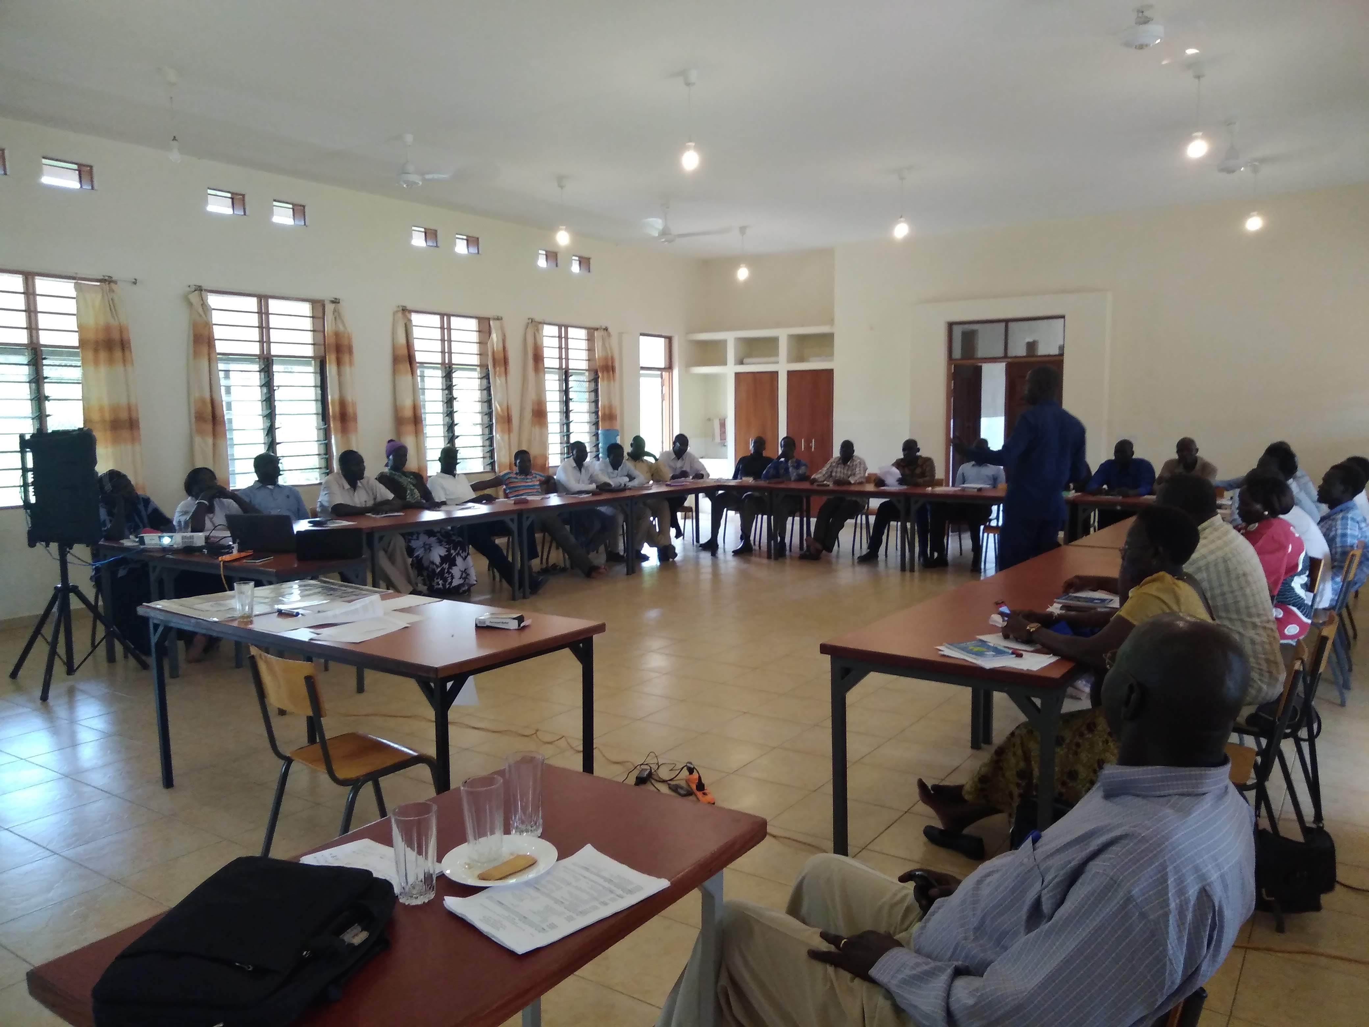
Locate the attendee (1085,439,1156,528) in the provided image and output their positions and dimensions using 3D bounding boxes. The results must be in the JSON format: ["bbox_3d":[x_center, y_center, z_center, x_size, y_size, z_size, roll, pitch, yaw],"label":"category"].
[{"bbox_3d":[3.855,-0.049,9.784,0.580,1.220,0.800,3,6,36],"label":"attendee"}]

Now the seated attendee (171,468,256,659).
[{"bbox_3d":[-3.144,0.283,7.400,0.540,1.170,0.800,-1,5,-6],"label":"seated attendee"}]

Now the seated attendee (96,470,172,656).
[{"bbox_3d":[-3.477,0.296,7.125,0.760,1.170,0.600,4,7,38],"label":"seated attendee"}]

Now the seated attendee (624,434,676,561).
[{"bbox_3d":[-0.453,-0.191,11.891,0.540,1.260,0.820,-3,6,-29],"label":"seated attendee"}]

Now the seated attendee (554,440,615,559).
[{"bbox_3d":[-0.975,-0.123,11.024,0.760,1.220,0.580,3,6,36],"label":"seated attendee"}]

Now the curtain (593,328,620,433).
[{"bbox_3d":[-0.969,-1.459,14.289,0.140,1.880,0.520,3,6,33],"label":"curtain"}]

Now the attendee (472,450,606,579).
[{"bbox_3d":[-1.247,-0.015,10.216,1.100,1.190,0.950,2,6,27],"label":"attendee"}]

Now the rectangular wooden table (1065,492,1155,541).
[{"bbox_3d":[4.047,0.260,9.009,1.500,0.745,0.770,3,6,36],"label":"rectangular wooden table"}]

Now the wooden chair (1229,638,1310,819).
[{"bbox_3d":[1.638,0.794,3.494,0.530,0.800,0.430,3,6,34],"label":"wooden chair"}]

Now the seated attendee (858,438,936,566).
[{"bbox_3d":[2.177,-0.145,11.037,0.620,1.210,0.820,3,6,36],"label":"seated attendee"}]

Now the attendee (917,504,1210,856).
[{"bbox_3d":[1.314,0.565,3.713,0.970,1.220,0.500,3,6,32],"label":"attendee"}]

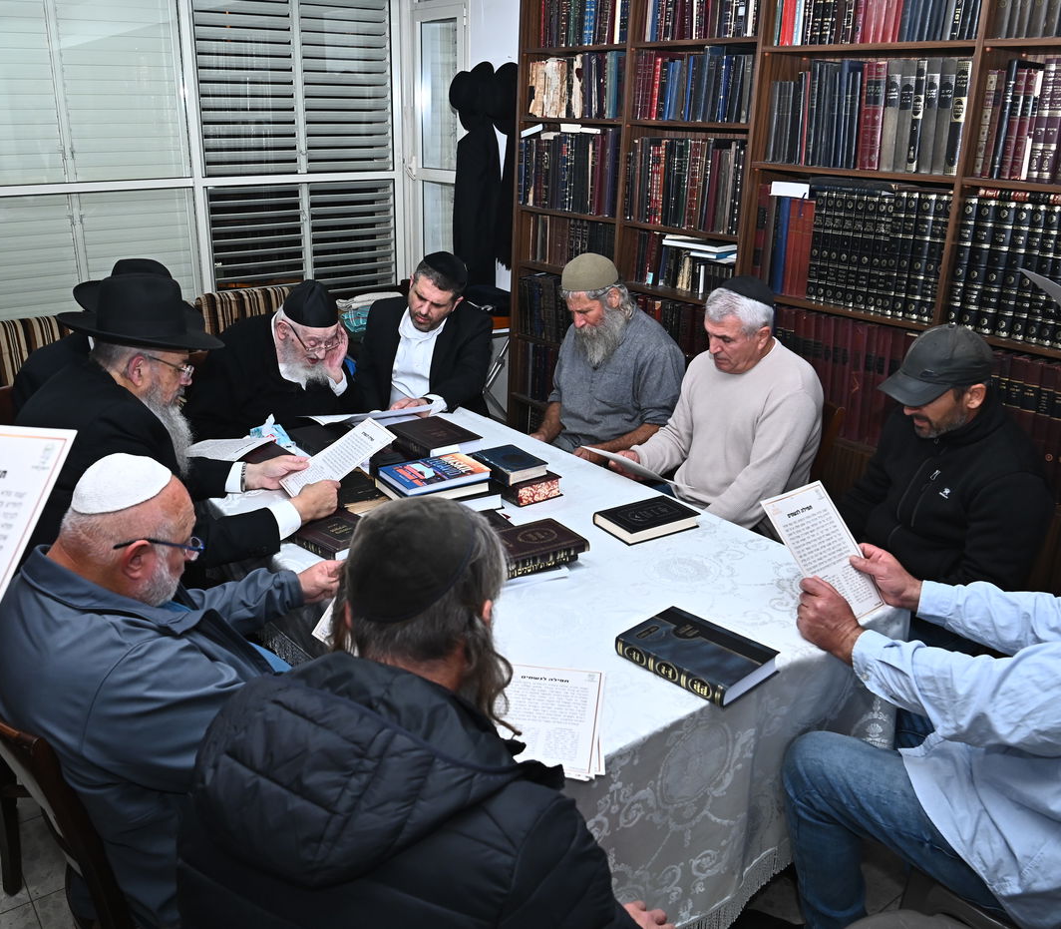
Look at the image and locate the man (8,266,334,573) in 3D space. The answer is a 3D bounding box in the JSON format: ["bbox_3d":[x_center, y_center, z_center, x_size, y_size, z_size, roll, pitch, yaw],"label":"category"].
[{"bbox_3d":[-0.839,0.223,2.305,0.820,1.360,0.570,-14,25,-37],"label":"man"}]

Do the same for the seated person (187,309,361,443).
[{"bbox_3d":[-0.762,0.038,2.982,0.580,1.255,0.850,-17,27,-41],"label":"seated person"}]

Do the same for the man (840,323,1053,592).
[{"bbox_3d":[0.948,0.288,2.364,0.820,1.280,0.600,-16,26,-40],"label":"man"}]

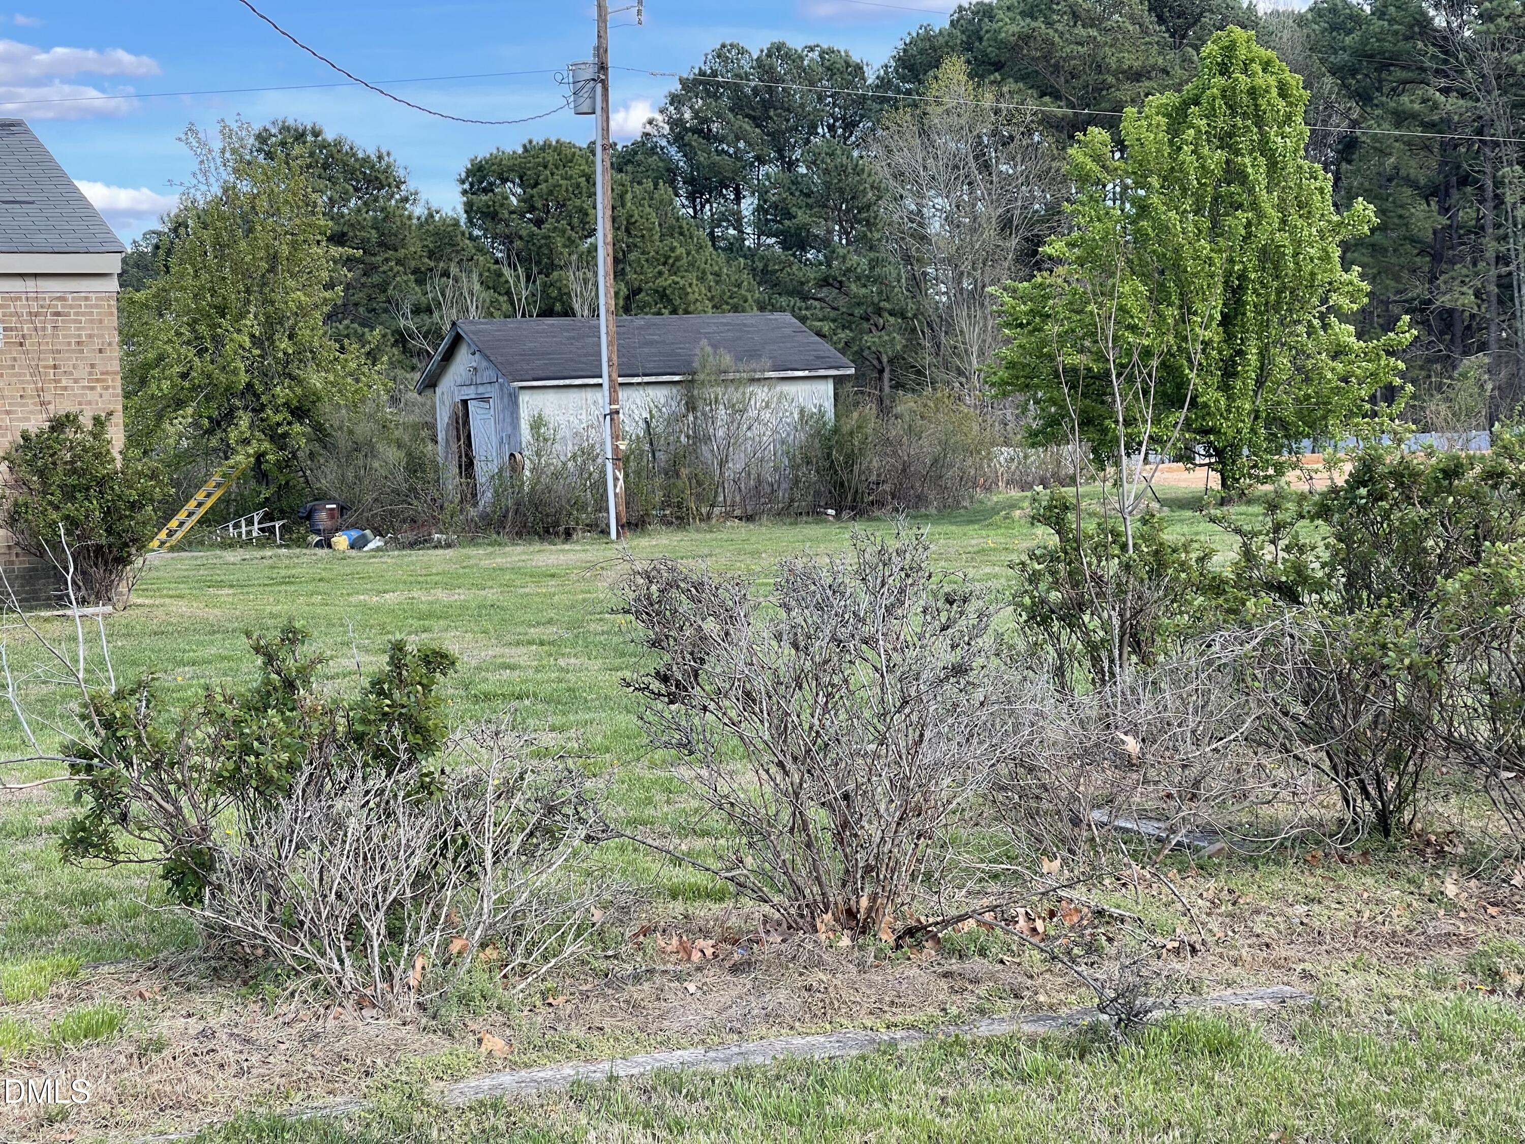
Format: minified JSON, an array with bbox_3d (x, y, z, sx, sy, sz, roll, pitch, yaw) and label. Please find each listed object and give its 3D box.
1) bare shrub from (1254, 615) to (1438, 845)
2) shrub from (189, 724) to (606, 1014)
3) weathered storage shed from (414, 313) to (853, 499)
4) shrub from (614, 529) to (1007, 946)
[{"bbox_3d":[2.136,0.562,10.350,0.690,0.810,0.700,-2,3,0],"label":"bare shrub"},{"bbox_3d":[-1.023,0.833,7.900,1.130,0.770,0.970,-2,3,0],"label":"shrub"},{"bbox_3d":[-2.429,-2.978,52.512,6.800,3.500,5.000,-4,3,-25],"label":"weathered storage shed"},{"bbox_3d":[0.154,0.508,8.800,1.170,1.230,1.080,-2,3,0],"label":"shrub"}]

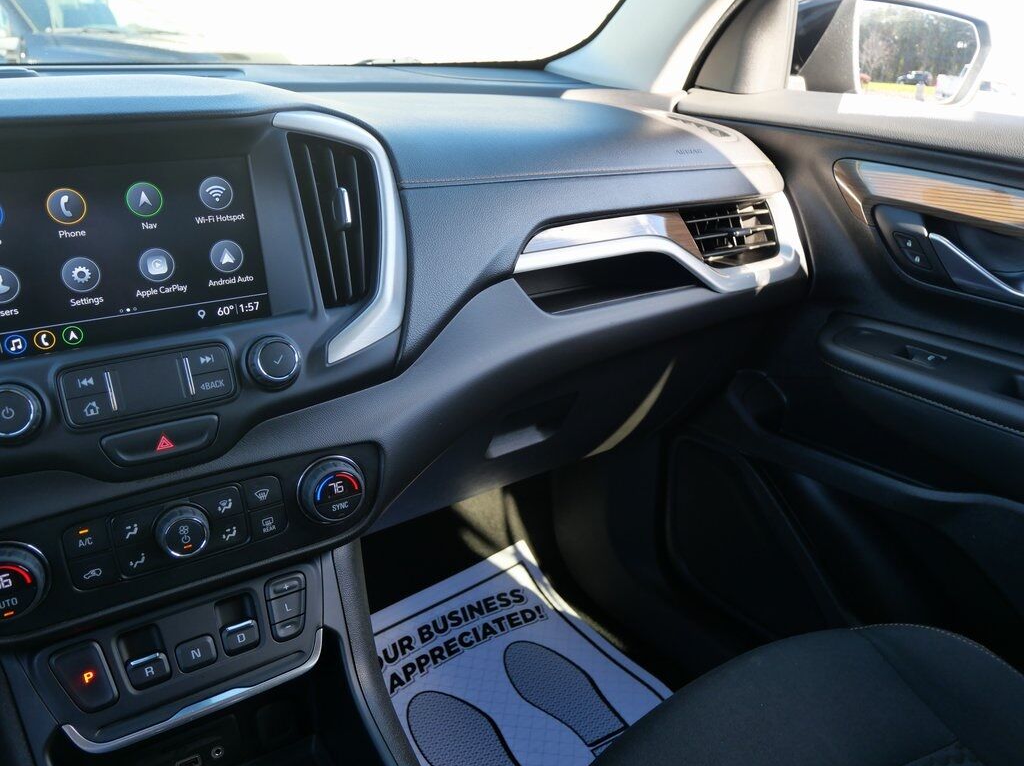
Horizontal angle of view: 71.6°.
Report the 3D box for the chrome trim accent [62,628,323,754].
[{"bbox_3d":[-0.200,0.202,0.466,0.158,0.026,0.012,-14,1,-28],"label":"chrome trim accent"}]

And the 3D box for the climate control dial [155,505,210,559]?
[{"bbox_3d":[-0.210,0.096,0.455,0.033,0.033,0.018,-14,11,-28],"label":"climate control dial"}]

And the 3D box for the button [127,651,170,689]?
[{"bbox_3d":[-0.229,0.180,0.450,0.022,0.021,0.012,-14,1,-28],"label":"button"}]

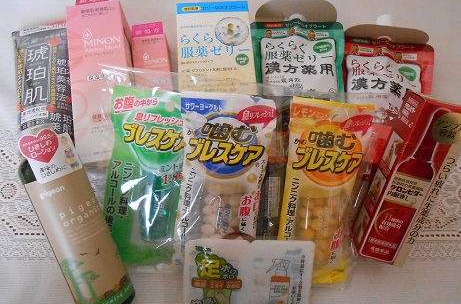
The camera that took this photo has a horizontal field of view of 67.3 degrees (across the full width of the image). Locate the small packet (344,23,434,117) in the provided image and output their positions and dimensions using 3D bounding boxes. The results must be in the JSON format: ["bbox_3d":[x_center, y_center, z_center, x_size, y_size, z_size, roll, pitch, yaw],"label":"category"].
[{"bbox_3d":[0.158,-0.066,0.358,0.095,0.038,0.146,6,83,1],"label":"small packet"}]

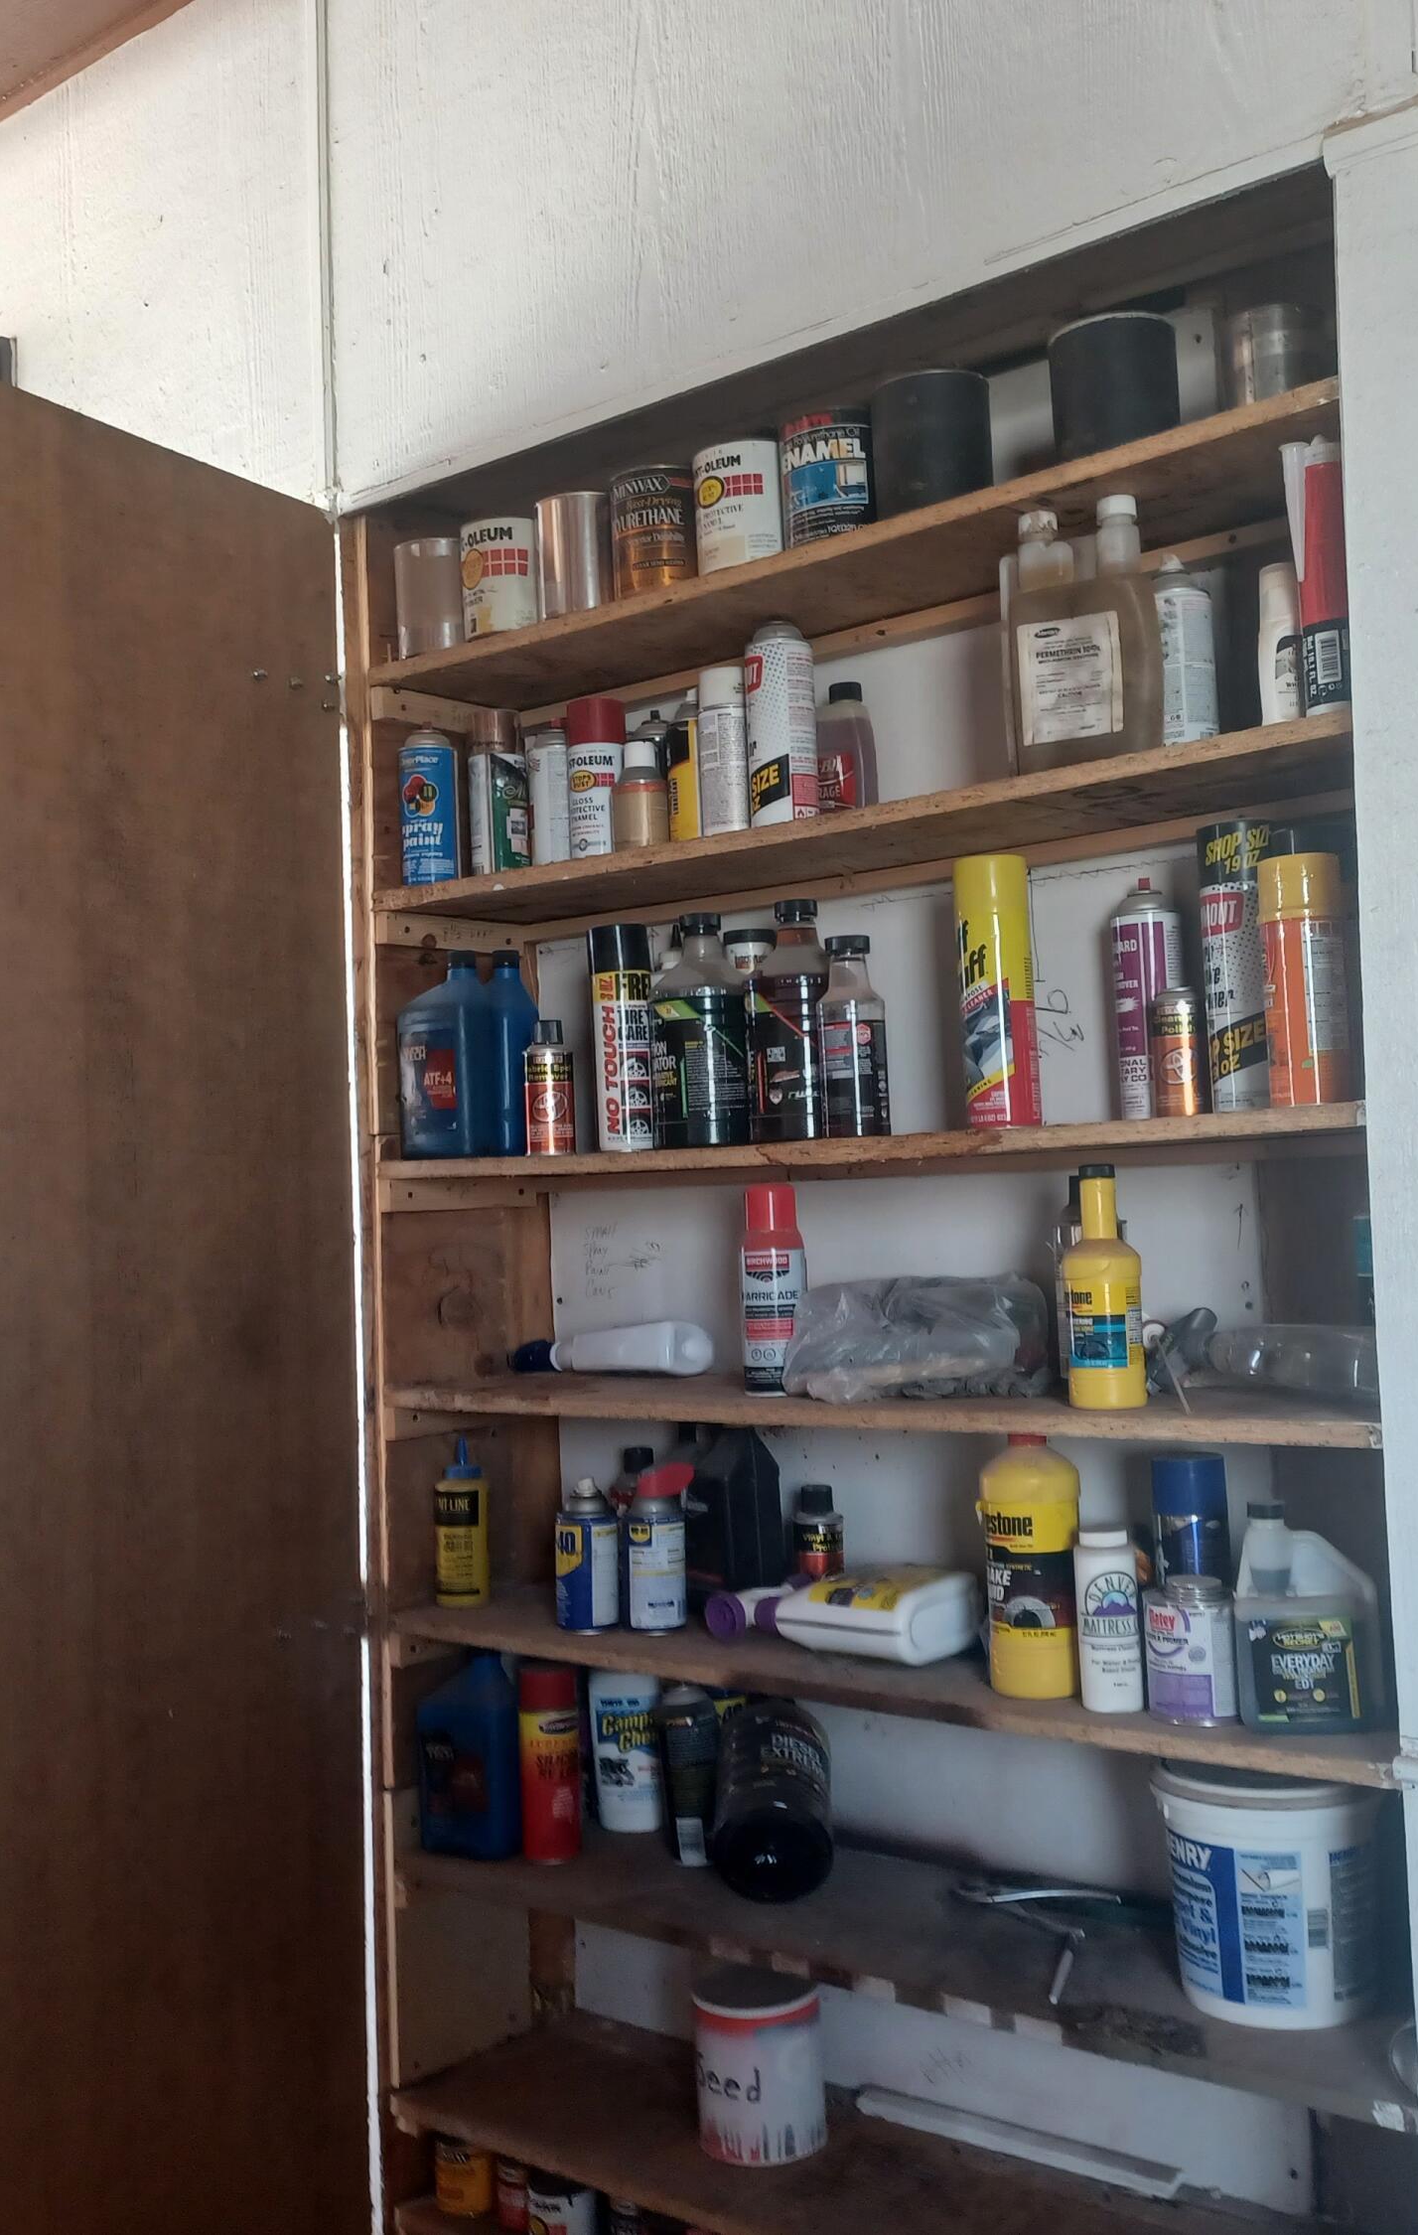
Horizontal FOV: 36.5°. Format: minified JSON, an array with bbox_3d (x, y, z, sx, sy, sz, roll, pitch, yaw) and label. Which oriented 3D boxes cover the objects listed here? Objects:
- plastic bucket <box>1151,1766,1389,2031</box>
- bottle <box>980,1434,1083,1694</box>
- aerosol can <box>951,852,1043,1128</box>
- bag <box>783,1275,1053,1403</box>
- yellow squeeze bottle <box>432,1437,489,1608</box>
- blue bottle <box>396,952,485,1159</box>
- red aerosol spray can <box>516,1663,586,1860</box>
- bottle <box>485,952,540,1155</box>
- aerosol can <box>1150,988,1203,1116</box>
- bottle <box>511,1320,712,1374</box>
[{"bbox_3d":[0.491,0.674,1.883,0.200,0.194,0.200,-2,-3,0],"label":"plastic bucket"},{"bbox_3d":[0.284,0.389,1.887,0.086,0.221,0.086,-2,-4,0],"label":"bottle"},{"bbox_3d":[0.264,-0.112,1.968,0.067,0.248,0.067,-2,-3,0],"label":"aerosol can"},{"bbox_3d":[0.197,0.212,2.044,0.220,0.115,0.120,-5,-5,40],"label":"bag"},{"bbox_3d":[-0.290,0.473,2.515,0.062,0.189,0.062,-2,-3,0],"label":"yellow squeeze bottle"},{"bbox_3d":[-0.302,-0.064,2.510,0.110,0.240,0.067,-4,-4,40],"label":"blue bottle"},{"bbox_3d":[-0.182,0.741,2.467,0.067,0.203,0.067,-2,-3,0],"label":"red aerosol spray can"},{"bbox_3d":[-0.240,-0.066,2.386,0.108,0.227,0.063,-4,-4,41],"label":"bottle"},{"bbox_3d":[0.388,-0.059,1.790,0.044,0.112,0.044,-2,-4,12],"label":"aerosol can"},{"bbox_3d":[-0.122,0.285,2.601,0.250,0.062,0.073,-3,-4,30],"label":"bottle"}]

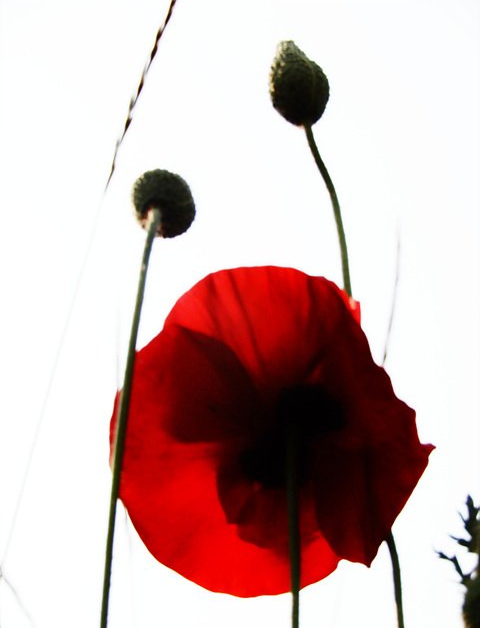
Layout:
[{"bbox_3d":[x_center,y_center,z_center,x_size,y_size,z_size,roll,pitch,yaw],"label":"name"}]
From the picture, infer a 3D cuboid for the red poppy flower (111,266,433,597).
[{"bbox_3d":[0.007,0.027,0.690,0.073,0.038,0.073,0,-69,-6],"label":"red poppy flower"}]

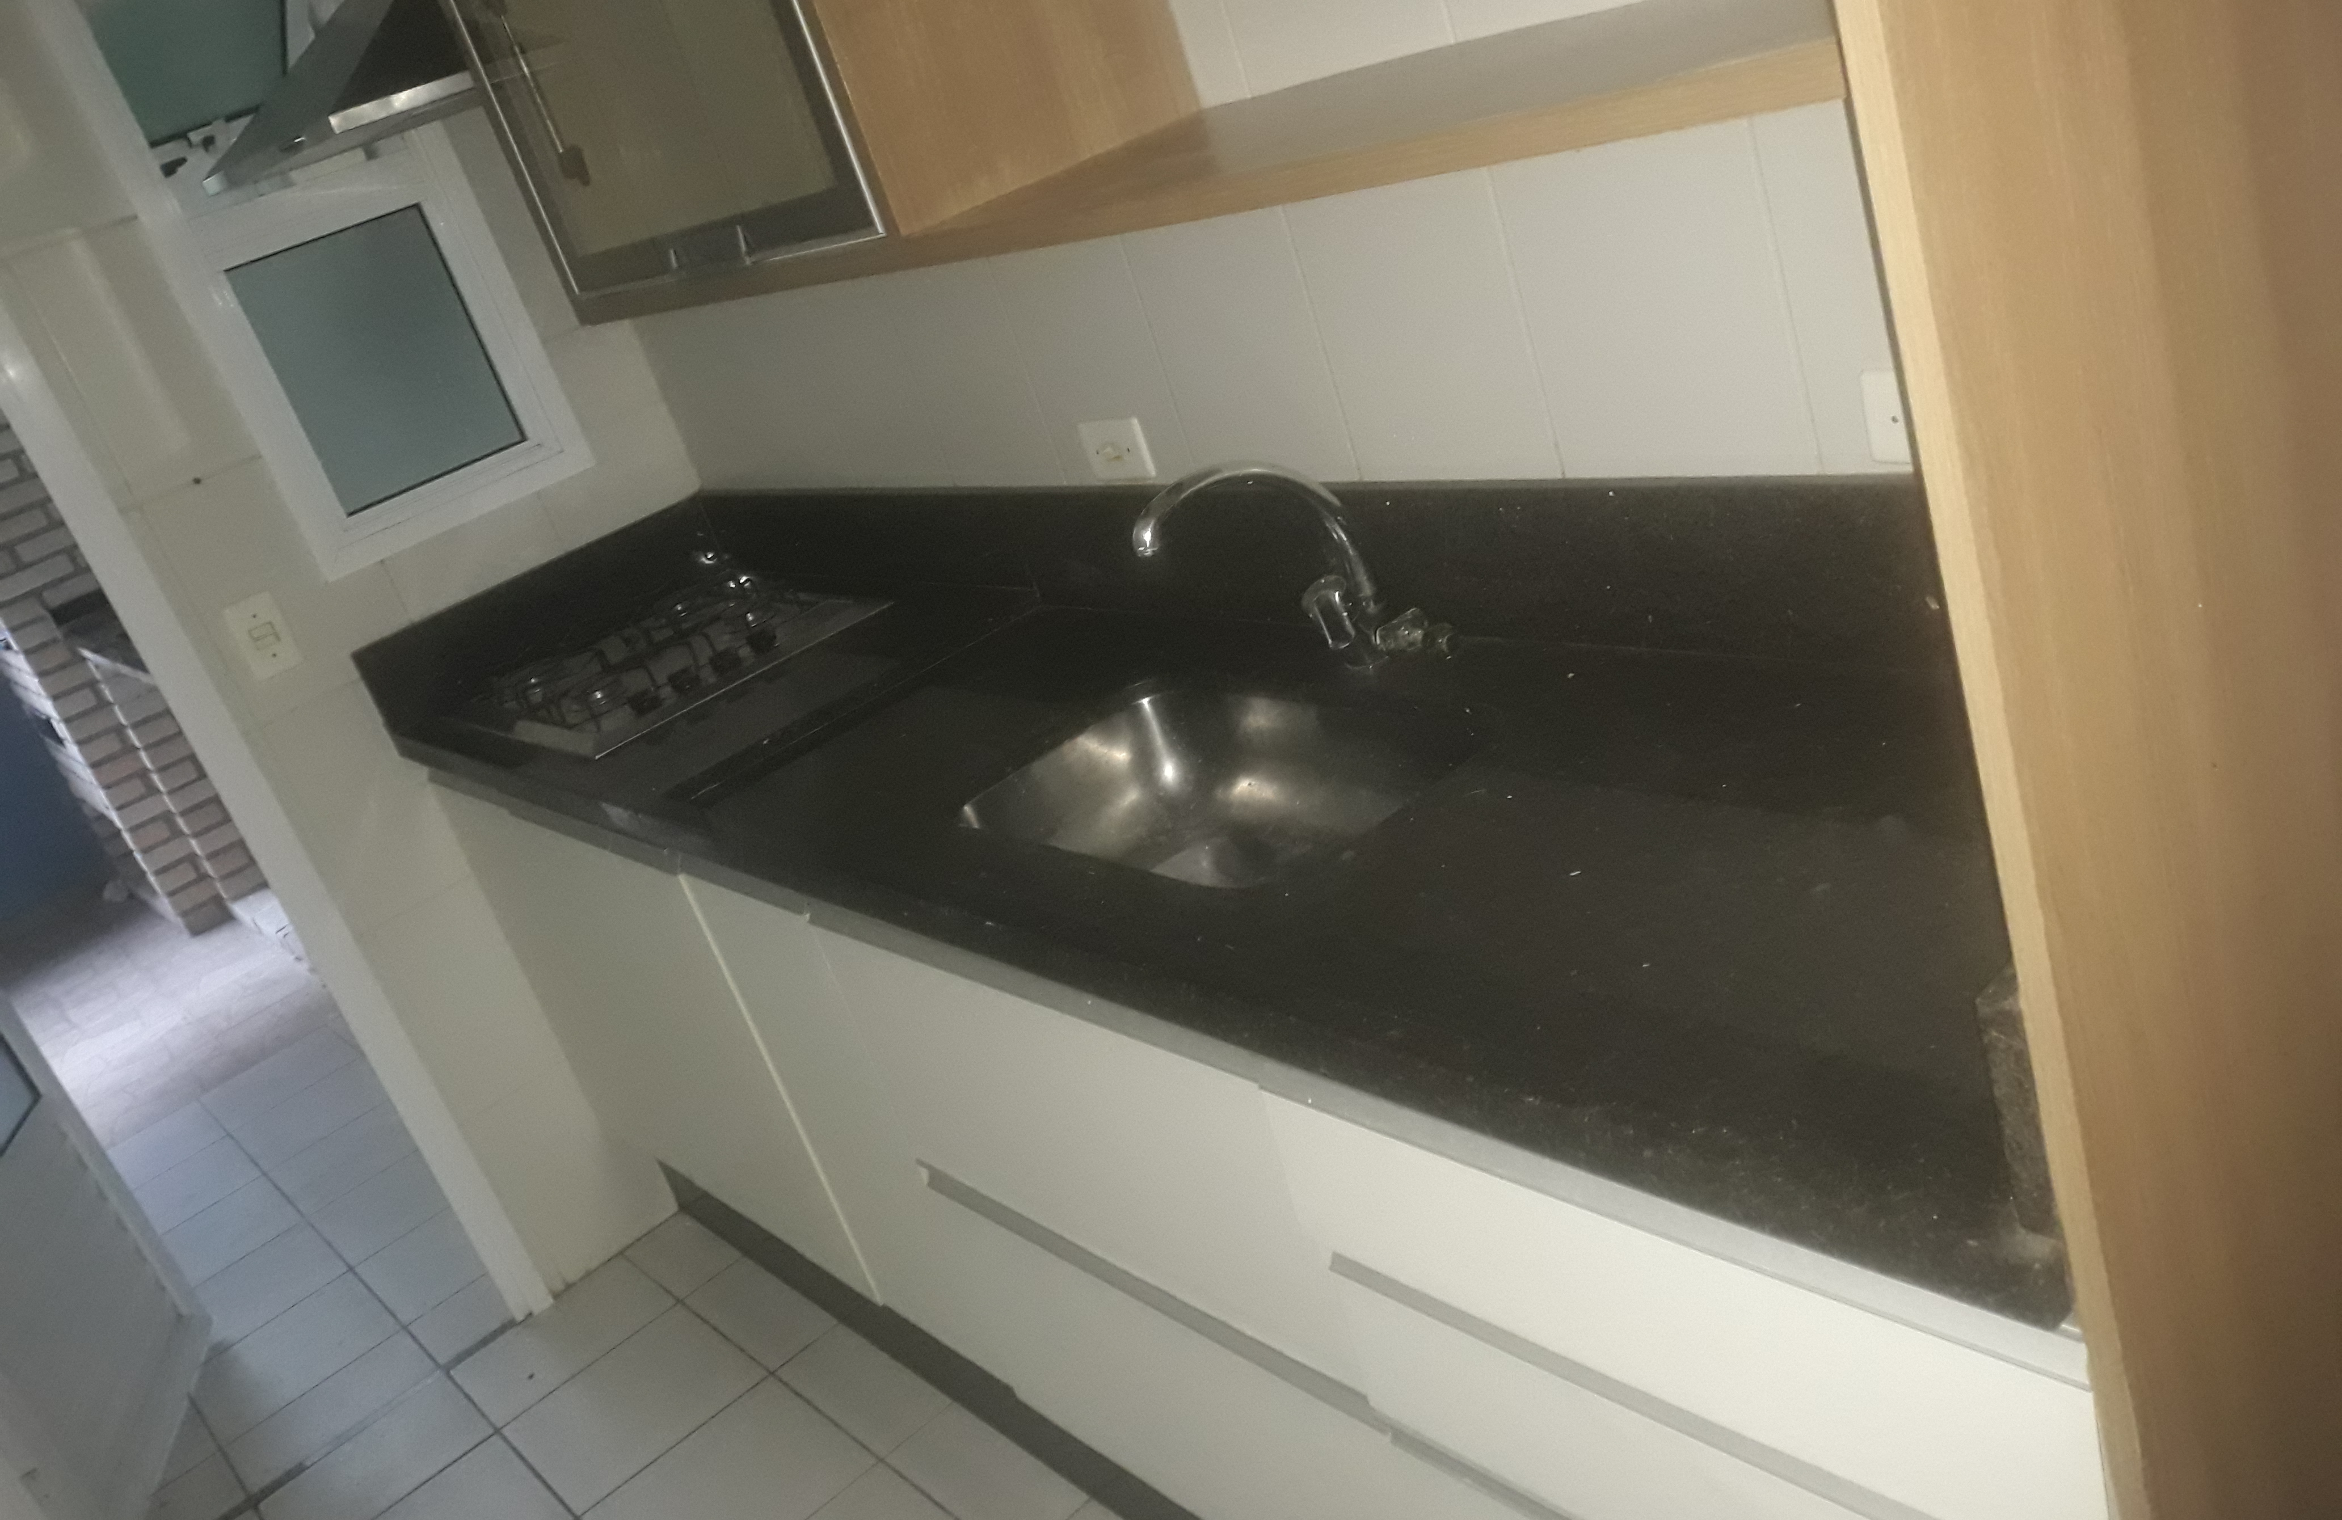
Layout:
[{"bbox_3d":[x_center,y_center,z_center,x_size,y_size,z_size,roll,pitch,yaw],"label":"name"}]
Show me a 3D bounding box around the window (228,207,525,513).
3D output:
[{"bbox_3d":[-1.133,-0.575,2.626,0.285,0.360,0.020,-33,26,-32],"label":"window"}]

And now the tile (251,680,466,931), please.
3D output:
[{"bbox_3d":[-1.143,0.047,2.699,0.252,0.338,0.010,-33,26,-32],"label":"tile"}]

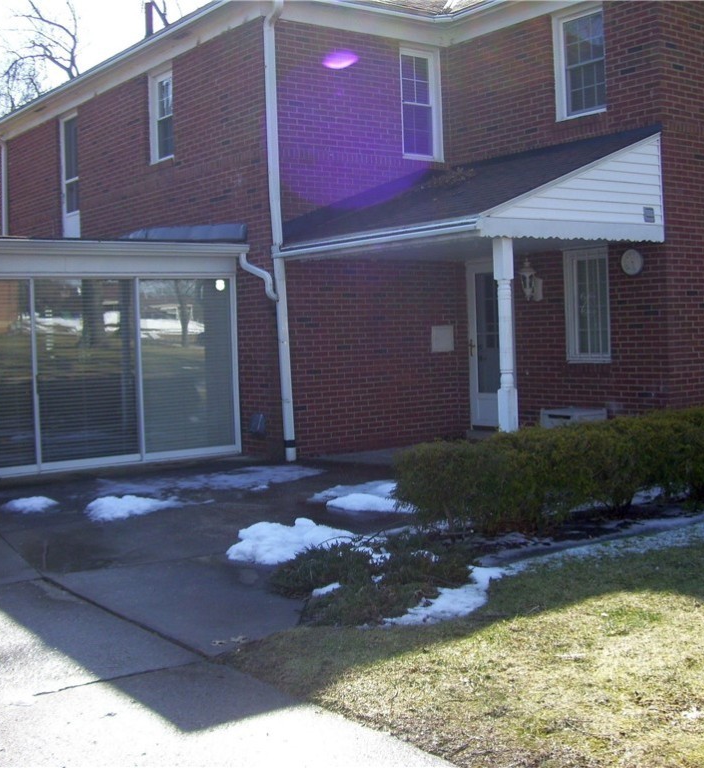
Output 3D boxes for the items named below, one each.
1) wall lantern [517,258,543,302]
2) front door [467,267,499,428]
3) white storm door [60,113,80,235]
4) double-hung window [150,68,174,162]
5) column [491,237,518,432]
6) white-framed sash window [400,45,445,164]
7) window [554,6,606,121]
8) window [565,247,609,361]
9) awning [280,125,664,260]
[{"bbox_3d":[2.063,-1.216,12.365,0.291,0.509,0.207,-4,3,-38],"label":"wall lantern"},{"bbox_3d":[1.756,-0.477,13.134,0.120,2.068,0.799,-4,3,-38],"label":"front door"},{"bbox_3d":[-4.395,-3.173,16.729,0.090,2.030,0.670,-4,4,-37],"label":"white storm door"},{"bbox_3d":[-2.467,-3.502,13.984,0.120,1.128,0.658,-4,3,-38],"label":"double-hung window"},{"bbox_3d":[1.421,-0.273,9.791,0.122,2.171,0.122,-4,3,-38],"label":"column"},{"bbox_3d":[0.852,-3.469,13.253,0.677,1.372,0.120,-4,3,-38],"label":"white-framed sash window"},{"bbox_3d":[2.555,-3.549,11.818,0.120,1.151,0.719,-4,3,-38],"label":"window"},{"bbox_3d":[2.668,-0.881,11.919,0.120,1.288,0.635,-4,3,-38],"label":"window"},{"bbox_3d":[1.179,-2.032,11.456,2.707,1.241,3.187,-4,3,-38],"label":"awning"}]

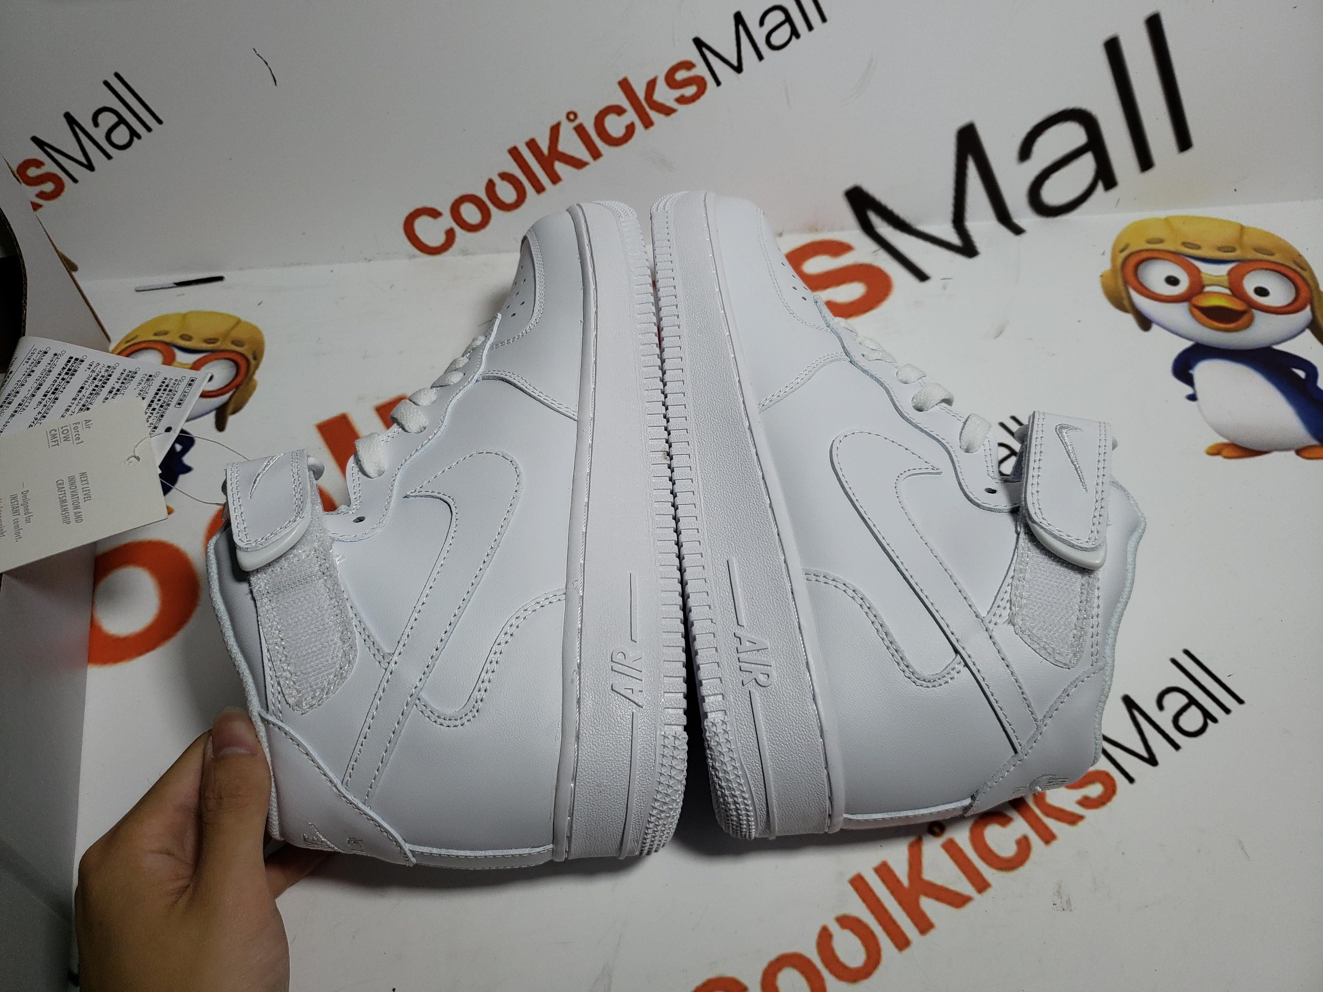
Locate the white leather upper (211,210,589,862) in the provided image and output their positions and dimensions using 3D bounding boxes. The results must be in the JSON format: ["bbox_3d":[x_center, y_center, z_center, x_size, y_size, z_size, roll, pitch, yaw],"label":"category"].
[{"bbox_3d":[-0.095,-0.002,0.397,0.136,0.102,0.287,-3,56,-3],"label":"white leather upper"}]

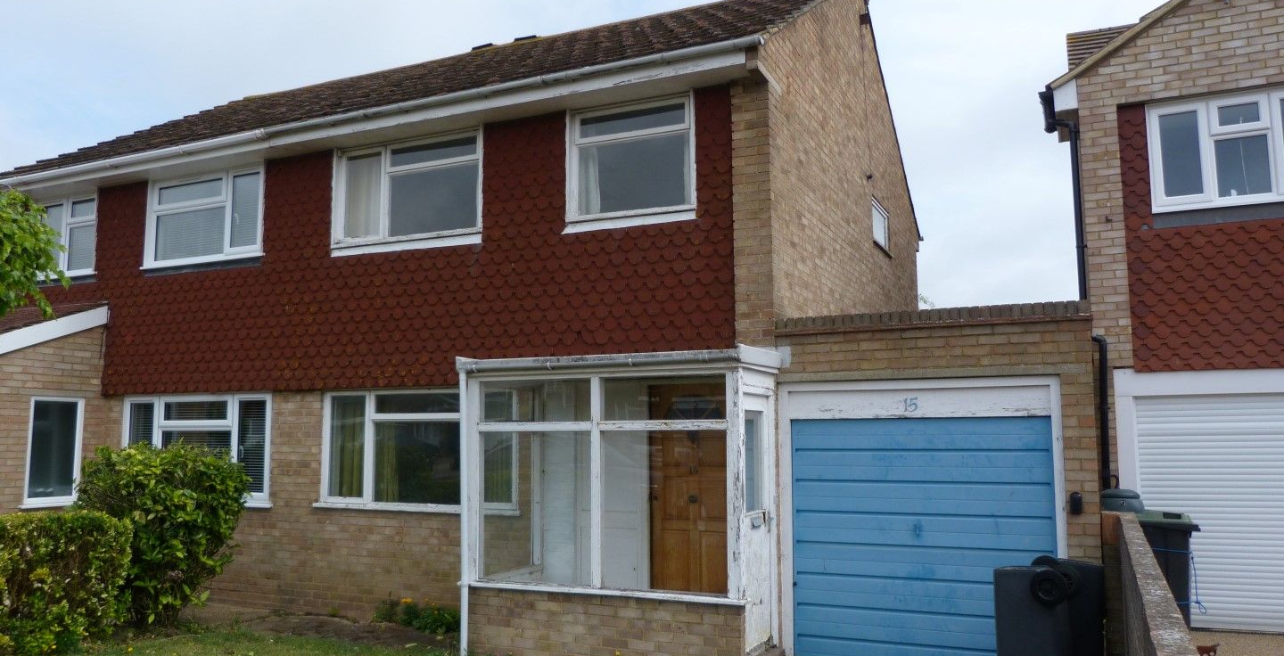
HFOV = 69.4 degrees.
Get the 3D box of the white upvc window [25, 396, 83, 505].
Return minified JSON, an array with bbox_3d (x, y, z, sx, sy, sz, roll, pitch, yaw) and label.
[{"bbox_3d":[-6.623,1.380,10.441,0.100,1.177,0.658,-3,-7,24],"label":"white upvc window"}]

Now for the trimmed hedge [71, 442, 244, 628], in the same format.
[{"bbox_3d":[-4.754,2.042,9.214,1.400,1.790,1.200,-3,-7,24],"label":"trimmed hedge"}]

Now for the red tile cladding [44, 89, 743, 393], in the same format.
[{"bbox_3d":[-3.538,-0.616,9.821,9.465,2.549,0.120,-3,-7,24],"label":"red tile cladding"}]

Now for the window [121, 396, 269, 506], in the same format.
[{"bbox_3d":[-4.983,1.351,10.304,2.314,1.177,0.110,-3,-7,24],"label":"window"}]

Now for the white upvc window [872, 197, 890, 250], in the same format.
[{"bbox_3d":[3.313,-1.420,12.914,0.100,0.628,1.316,-3,-7,24],"label":"white upvc window"}]

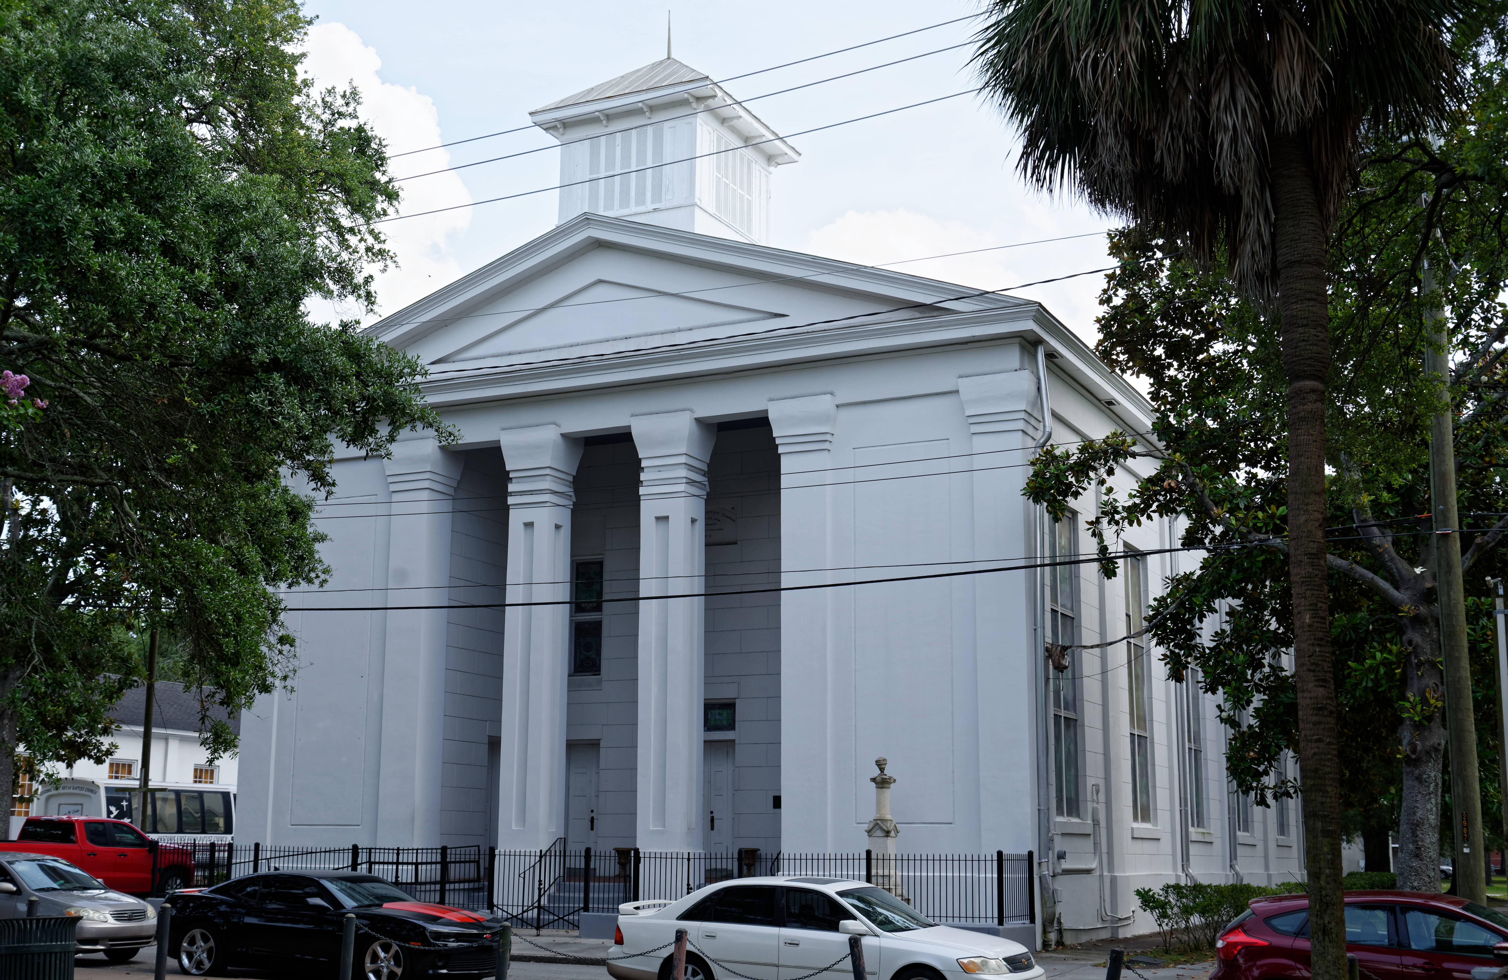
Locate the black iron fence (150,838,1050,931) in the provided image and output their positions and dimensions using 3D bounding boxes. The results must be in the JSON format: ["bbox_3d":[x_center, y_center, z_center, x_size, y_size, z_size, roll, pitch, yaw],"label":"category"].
[{"bbox_3d":[-3.970,7.484,33.271,18.680,1.480,1.500,-5,-13,27],"label":"black iron fence"}]

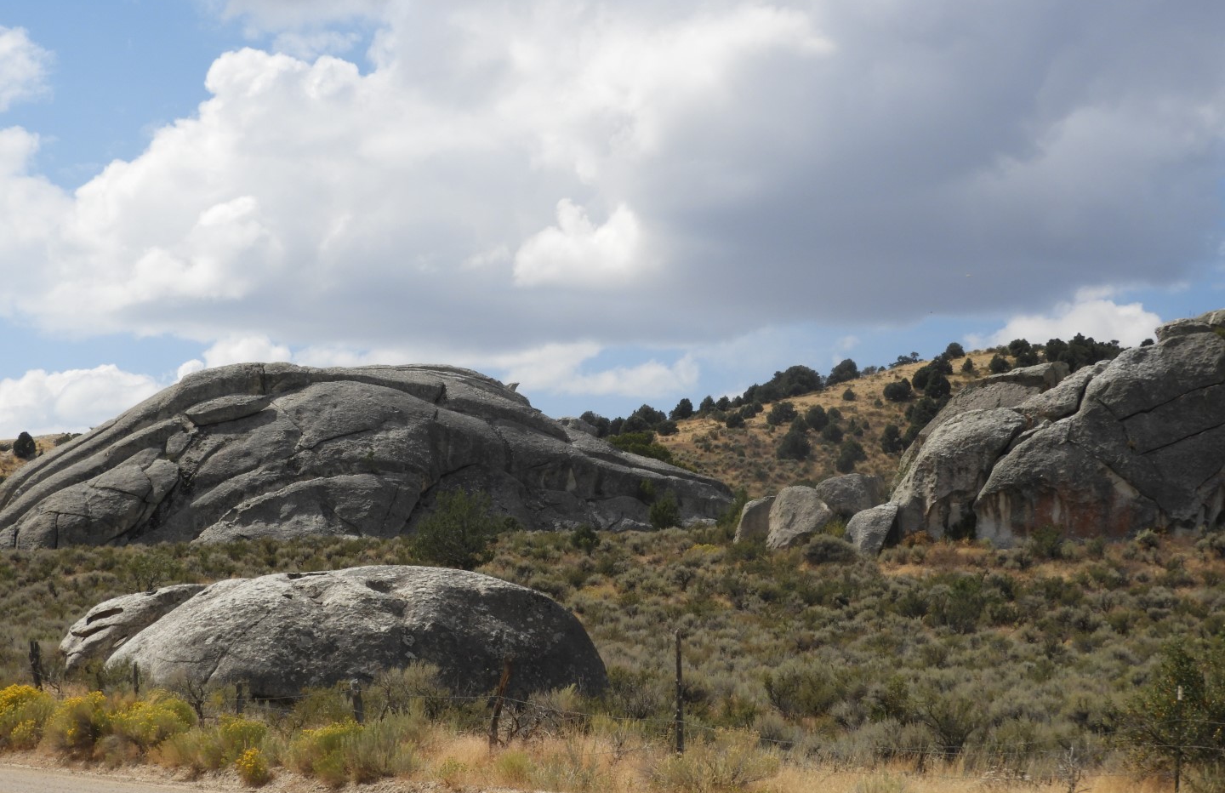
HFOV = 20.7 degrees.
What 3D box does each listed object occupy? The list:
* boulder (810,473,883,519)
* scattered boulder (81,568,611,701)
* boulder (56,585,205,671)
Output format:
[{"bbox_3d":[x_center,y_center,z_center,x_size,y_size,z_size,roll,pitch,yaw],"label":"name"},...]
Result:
[{"bbox_3d":[12.070,5.362,172.000,3.600,2.800,3.200,0,-3,0],"label":"boulder"},{"bbox_3d":[-4.777,4.475,62.500,9.000,2.600,5.400,0,-3,10],"label":"scattered boulder"},{"bbox_3d":[-9.159,4.669,66.000,3.000,2.000,2.600,0,-3,10],"label":"boulder"}]

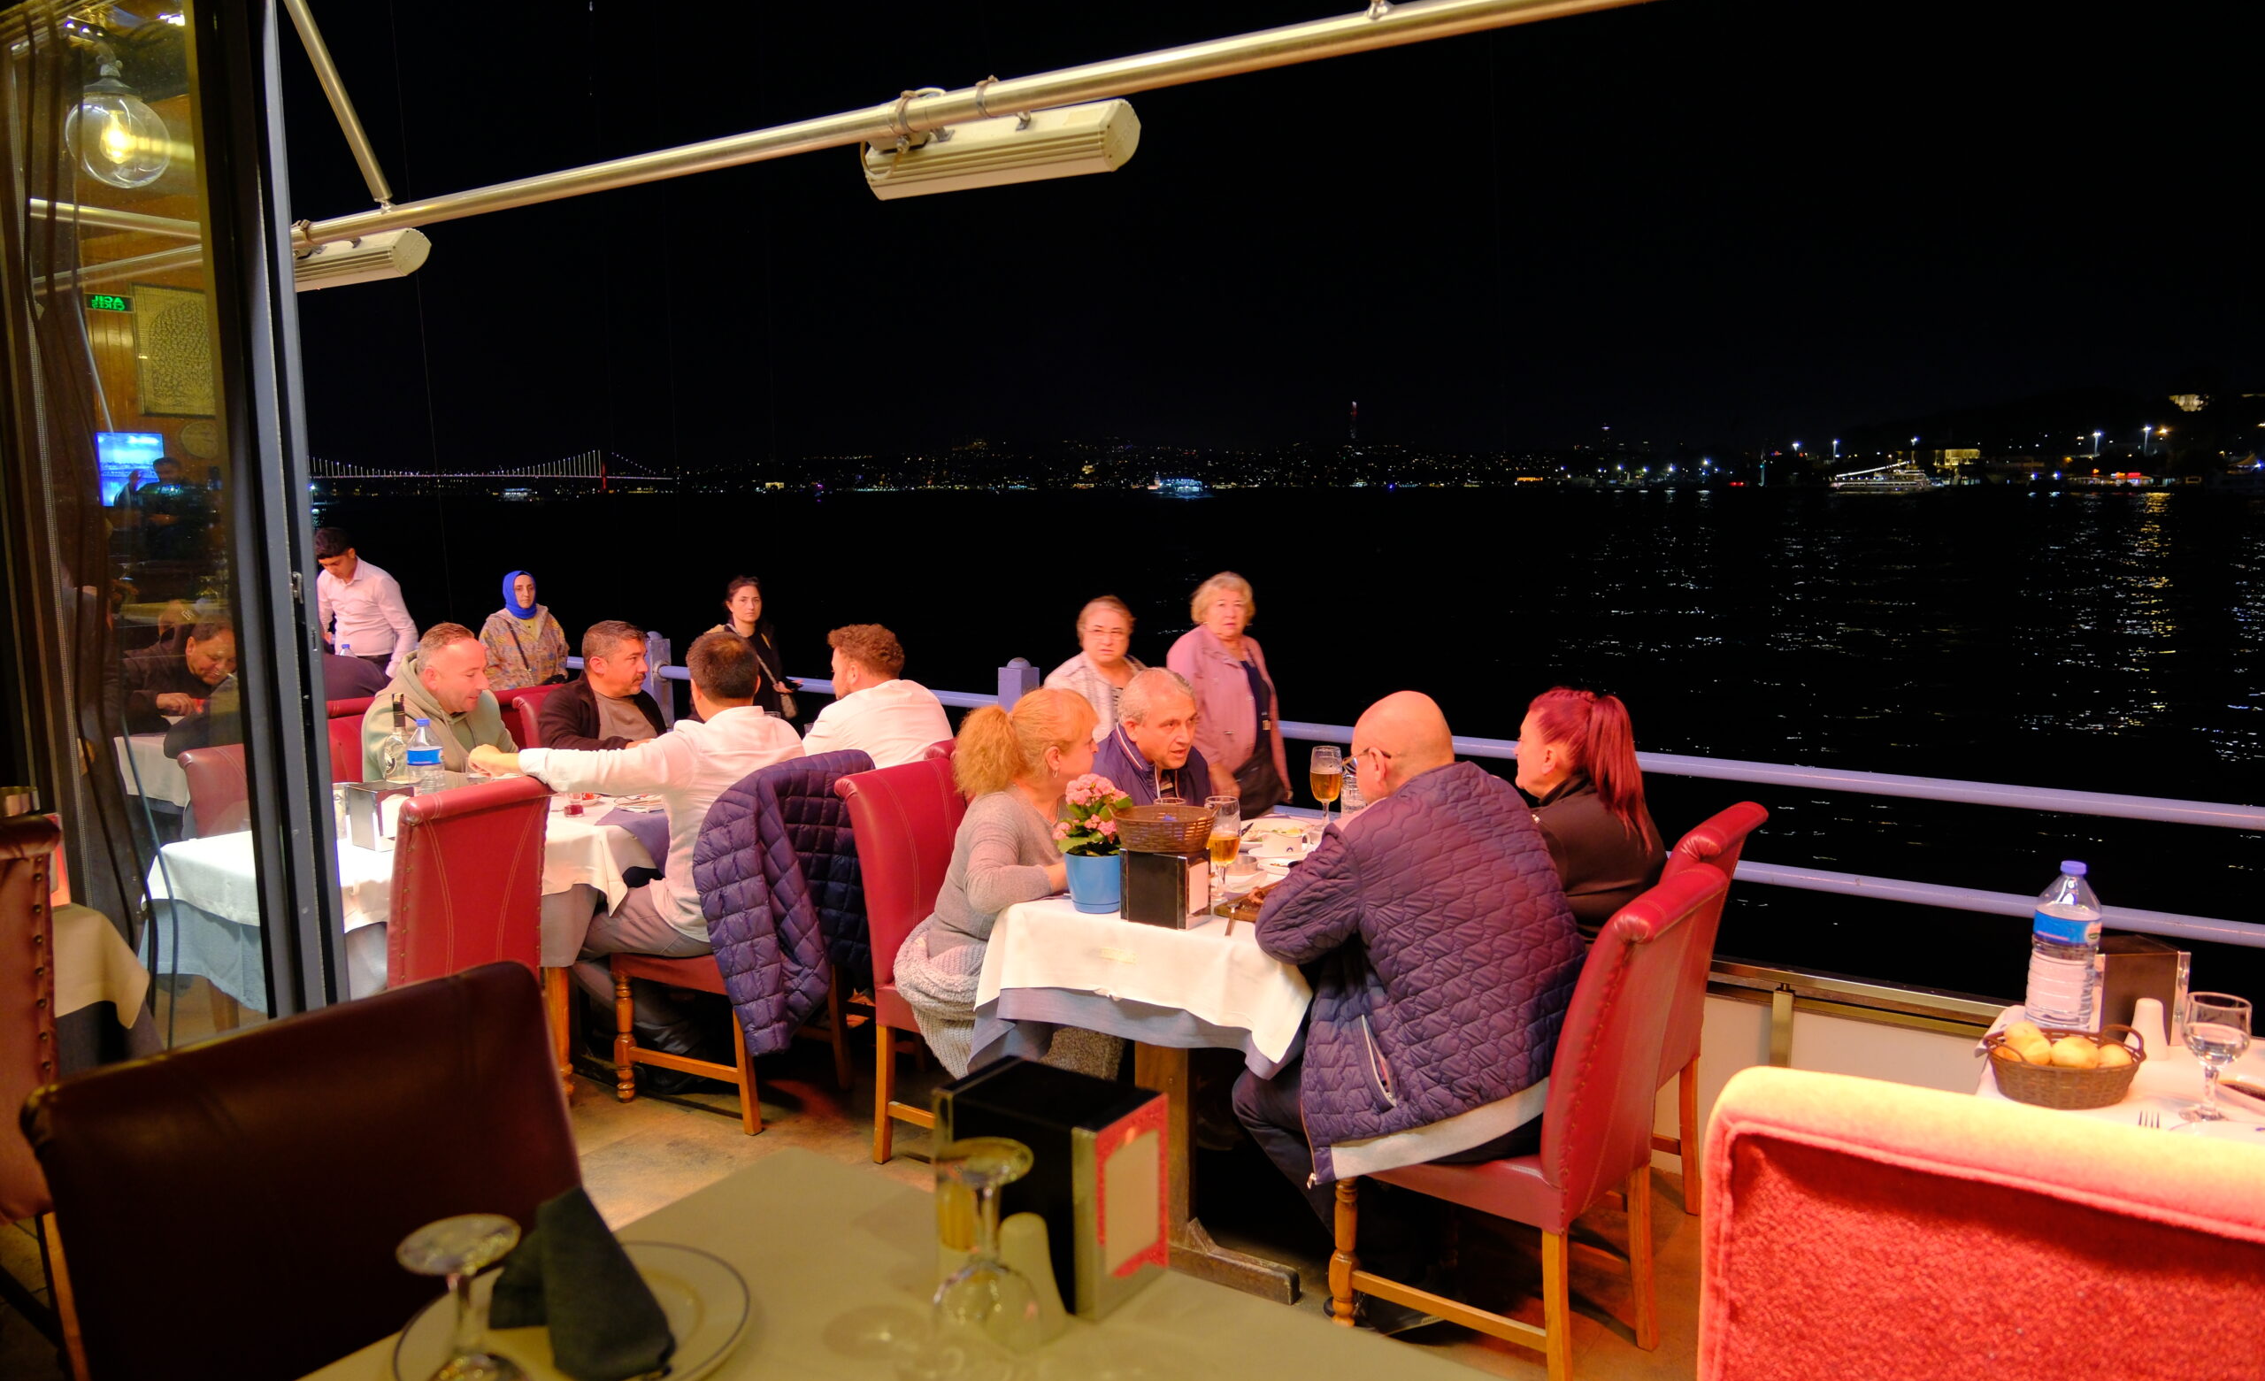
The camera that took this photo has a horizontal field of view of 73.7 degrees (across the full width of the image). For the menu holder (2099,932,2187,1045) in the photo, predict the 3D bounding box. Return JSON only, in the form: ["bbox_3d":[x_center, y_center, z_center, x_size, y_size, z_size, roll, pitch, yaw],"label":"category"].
[{"bbox_3d":[1.720,0.516,2.622,0.152,0.158,0.122,1,8,8],"label":"menu holder"}]

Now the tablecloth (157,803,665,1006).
[{"bbox_3d":[-2.151,0.618,4.417,0.970,0.390,0.910,4,9,31],"label":"tablecloth"}]

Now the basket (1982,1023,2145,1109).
[{"bbox_3d":[1.465,0.583,2.384,0.220,0.088,0.185,4,9,30],"label":"basket"}]

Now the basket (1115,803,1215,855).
[{"bbox_3d":[0.072,0.291,3.167,0.205,0.088,0.175,-1,8,-2],"label":"basket"}]

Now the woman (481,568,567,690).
[{"bbox_3d":[-2.719,0.251,6.798,0.440,1.570,0.300,-6,9,-35],"label":"woman"}]

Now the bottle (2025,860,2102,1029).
[{"bbox_3d":[1.555,0.447,2.517,0.091,0.322,0.091,0,8,0],"label":"bottle"}]

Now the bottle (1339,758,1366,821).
[{"bbox_3d":[0.584,0.274,3.948,0.070,0.200,0.070,4,9,30],"label":"bottle"}]

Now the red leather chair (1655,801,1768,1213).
[{"bbox_3d":[1.108,0.732,3.519,0.570,0.965,0.460,5,9,35],"label":"red leather chair"}]

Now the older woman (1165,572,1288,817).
[{"bbox_3d":[0.335,0.376,5.449,0.470,1.600,0.330,-6,10,-38],"label":"older woman"}]

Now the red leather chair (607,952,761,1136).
[{"bbox_3d":[-1.076,0.653,4.179,0.600,0.990,0.420,4,9,28],"label":"red leather chair"}]

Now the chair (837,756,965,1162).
[{"bbox_3d":[-0.381,0.696,3.861,0.600,0.990,0.420,4,9,28],"label":"chair"}]

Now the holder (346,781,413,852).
[{"bbox_3d":[-2.156,0.358,4.325,0.160,0.164,0.126,4,9,31],"label":"holder"}]

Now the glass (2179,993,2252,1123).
[{"bbox_3d":[1.542,0.522,2.150,0.080,0.175,0.080,4,9,30],"label":"glass"}]

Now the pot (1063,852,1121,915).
[{"bbox_3d":[-0.083,0.461,3.610,0.146,0.132,0.146,0,8,0],"label":"pot"}]

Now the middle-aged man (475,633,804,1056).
[{"bbox_3d":[-1.403,0.498,4.495,0.900,1.370,0.600,5,9,35],"label":"middle-aged man"}]

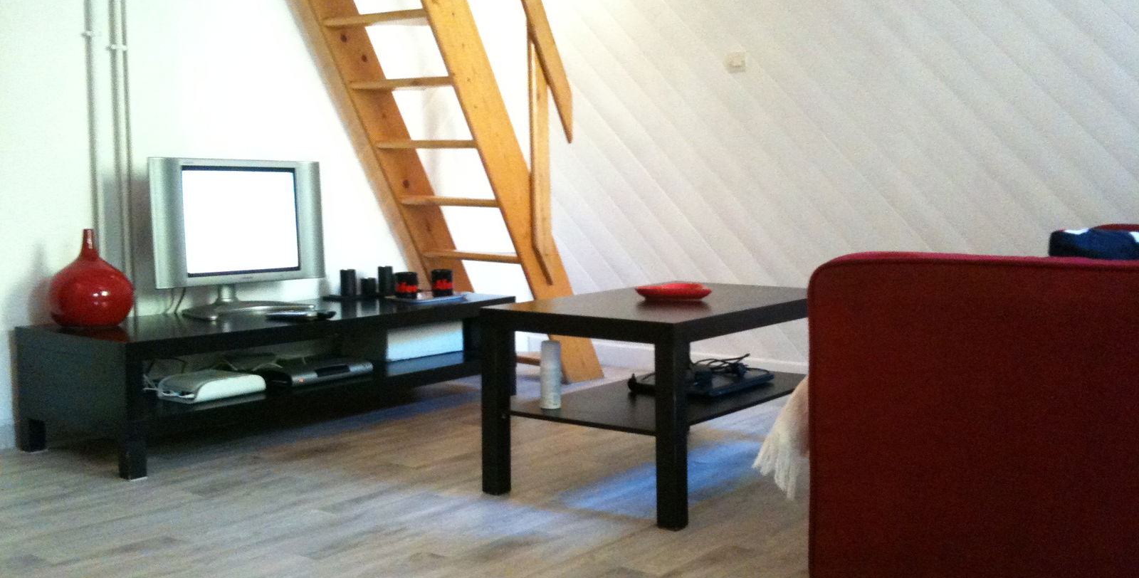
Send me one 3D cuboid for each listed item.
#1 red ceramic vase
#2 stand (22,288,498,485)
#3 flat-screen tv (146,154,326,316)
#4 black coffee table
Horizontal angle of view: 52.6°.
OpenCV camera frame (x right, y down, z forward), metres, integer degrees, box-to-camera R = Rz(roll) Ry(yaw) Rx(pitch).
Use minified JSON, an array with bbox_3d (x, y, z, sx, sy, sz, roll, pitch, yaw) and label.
[{"bbox_3d":[-1.359,-0.034,3.263,0.237,0.268,0.237,4,6,38],"label":"red ceramic vase"},{"bbox_3d":[-0.866,0.242,3.643,0.550,0.350,1.493,4,6,38],"label":"stand"},{"bbox_3d":[-1.017,-0.158,3.511,0.220,0.470,0.590,4,7,38],"label":"flat-screen tv"},{"bbox_3d":[0.277,0.249,2.982,0.549,0.450,0.900,4,6,37],"label":"black coffee table"}]

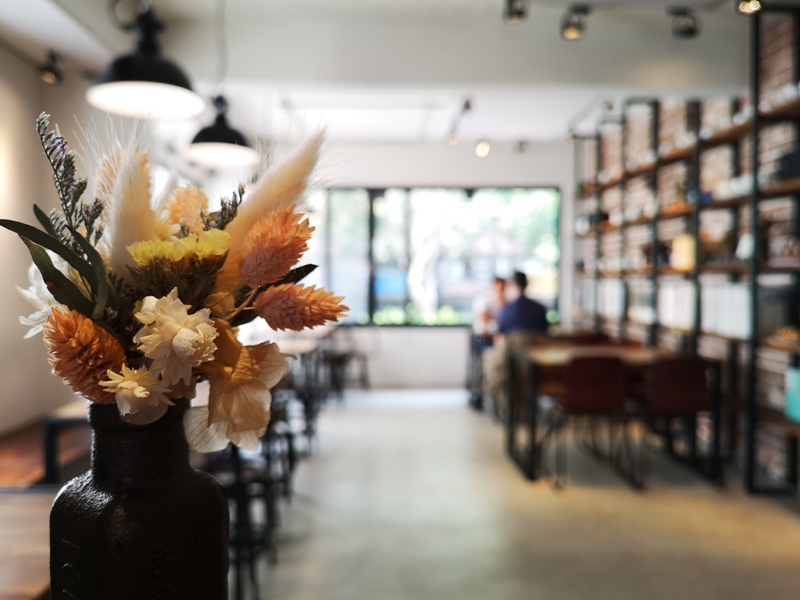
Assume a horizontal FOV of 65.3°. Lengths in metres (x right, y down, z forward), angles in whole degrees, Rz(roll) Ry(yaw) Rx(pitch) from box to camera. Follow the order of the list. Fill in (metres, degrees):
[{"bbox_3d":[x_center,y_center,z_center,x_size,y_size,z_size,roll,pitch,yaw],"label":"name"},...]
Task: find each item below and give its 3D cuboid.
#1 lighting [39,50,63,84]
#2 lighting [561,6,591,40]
[{"bbox_3d":[-2.538,-1.685,4.474,0.140,0.210,0.150,0,2,0],"label":"lighting"},{"bbox_3d":[1.074,-1.703,3.828,0.145,0.180,0.150,0,2,0],"label":"lighting"}]

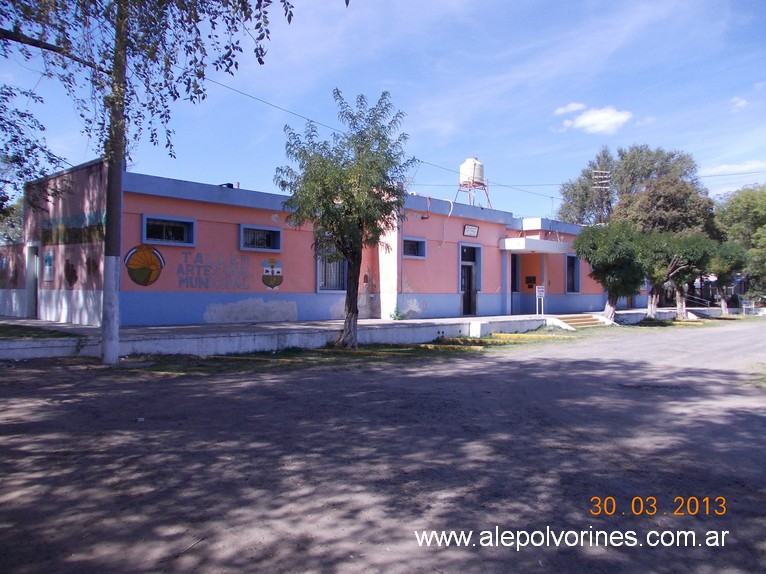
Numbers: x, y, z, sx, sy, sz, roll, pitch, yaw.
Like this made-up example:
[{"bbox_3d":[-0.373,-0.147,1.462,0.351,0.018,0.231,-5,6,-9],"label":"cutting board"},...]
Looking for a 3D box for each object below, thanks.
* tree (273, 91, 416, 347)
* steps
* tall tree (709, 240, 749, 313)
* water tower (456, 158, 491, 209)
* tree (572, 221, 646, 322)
[{"bbox_3d":[-0.990,-1.871,16.800,3.700,6.900,3.600,1,0,0],"label":"tree"},{"bbox_3d":[9.121,1.565,28.256,0.850,0.460,3.100,1,0,43],"label":"steps"},{"bbox_3d":[24.097,-0.628,43.200,2.800,5.100,2.800,1,0,0],"label":"tall tree"},{"bbox_3d":[4.281,-4.849,29.300,1.400,2.650,1.400,1,0,43],"label":"water tower"},{"bbox_3d":[10.558,-0.702,29.000,3.300,4.750,3.300,1,0,0],"label":"tree"}]

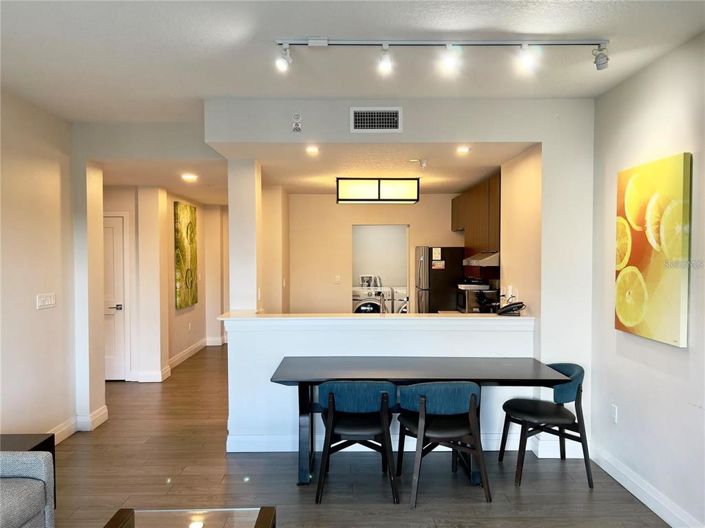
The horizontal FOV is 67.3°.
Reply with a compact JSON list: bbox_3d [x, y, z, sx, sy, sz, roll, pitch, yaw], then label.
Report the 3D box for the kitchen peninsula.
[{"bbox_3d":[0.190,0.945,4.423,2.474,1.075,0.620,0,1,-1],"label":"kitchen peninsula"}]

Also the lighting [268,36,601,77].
[{"bbox_3d":[0.485,-1.122,2.866,1.811,0.180,0.130,0,1,-1],"label":"lighting"}]

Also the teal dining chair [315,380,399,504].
[{"bbox_3d":[0.033,1.115,3.588,0.517,0.775,0.561,0,1,-1],"label":"teal dining chair"}]

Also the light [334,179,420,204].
[{"bbox_3d":[0.279,-0.824,5.965,0.901,0.273,0.380,0,1,-1],"label":"light"}]

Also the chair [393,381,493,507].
[{"bbox_3d":[0.581,1.116,3.564,0.510,0.775,0.560,0,1,-10],"label":"chair"}]

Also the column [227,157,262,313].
[{"bbox_3d":[-0.988,-0.256,4.865,0.246,1.355,0.318,0,1,-1],"label":"column"}]

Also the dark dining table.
[{"bbox_3d":[0.444,1.118,3.793,1.936,0.760,0.742,0,1,-1],"label":"dark dining table"}]

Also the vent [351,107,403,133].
[{"bbox_3d":[0.180,-1.084,3.976,0.394,0.189,0.030,0,1,-1],"label":"vent"}]

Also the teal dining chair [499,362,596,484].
[{"bbox_3d":[1.344,1.111,3.781,0.565,0.775,0.510,0,1,1],"label":"teal dining chair"}]

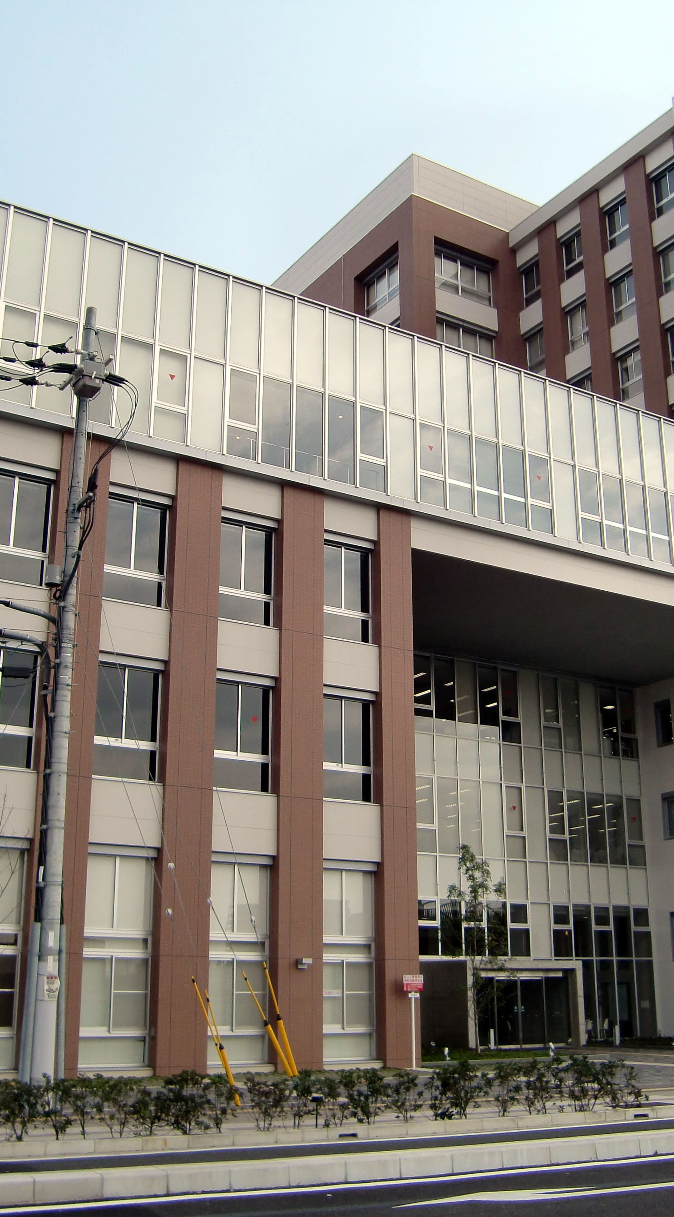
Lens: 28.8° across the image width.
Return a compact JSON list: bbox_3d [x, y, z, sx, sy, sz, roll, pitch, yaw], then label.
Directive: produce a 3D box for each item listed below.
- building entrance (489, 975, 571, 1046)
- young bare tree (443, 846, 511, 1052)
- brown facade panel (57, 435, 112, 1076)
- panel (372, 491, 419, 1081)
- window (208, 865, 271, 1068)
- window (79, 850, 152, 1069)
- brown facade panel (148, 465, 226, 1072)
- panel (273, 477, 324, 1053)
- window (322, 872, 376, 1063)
[{"bbox_3d":[5.994,12.586,41.070,3.229,2.122,0.397,11,-21,-30],"label":"building entrance"},{"bbox_3d":[4.187,10.040,39.047,1.950,5.926,1.950,0,-18,0],"label":"young bare tree"},{"bbox_3d":[-6.174,2.906,29.988,1.240,14.679,0.420,11,-21,-30],"label":"brown facade panel"},{"bbox_3d":[1.488,4.270,34.272,1.059,14.434,0.423,11,-20,-30],"label":"panel"},{"bbox_3d":[-2.406,8.309,30.774,1.782,4.547,0.148,11,-20,-30],"label":"window"},{"bbox_3d":[-4.964,7.830,29.432,1.780,4.547,0.140,11,-21,-30],"label":"window"},{"bbox_3d":[-3.574,3.383,31.510,1.240,14.660,0.420,11,-21,-30],"label":"brown facade panel"},{"bbox_3d":[-0.983,3.820,32.790,1.254,14.512,0.423,11,-20,-30],"label":"panel"},{"bbox_3d":[0.209,8.766,32.476,1.789,4.589,0.150,11,-21,-30],"label":"window"}]

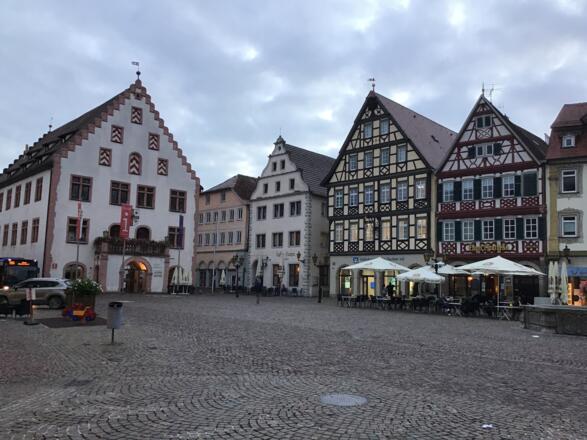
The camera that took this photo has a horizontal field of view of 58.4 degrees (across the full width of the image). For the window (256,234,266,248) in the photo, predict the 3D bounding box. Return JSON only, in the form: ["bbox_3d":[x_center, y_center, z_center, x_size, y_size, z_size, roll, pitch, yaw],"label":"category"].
[{"bbox_3d":[-3.312,2.259,55.148,0.200,1.423,1.540,7,-8,-39],"label":"window"}]

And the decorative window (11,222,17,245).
[{"bbox_3d":[-26.759,1.204,50.467,0.200,2.162,1.402,8,-8,-43],"label":"decorative window"}]

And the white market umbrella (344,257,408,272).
[{"bbox_3d":[5.512,4.023,33.377,3.650,3.406,3.650,8,-9,-43],"label":"white market umbrella"}]

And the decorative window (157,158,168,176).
[{"bbox_3d":[-14.259,-5.710,57.232,1.241,1.766,0.200,7,-9,-42],"label":"decorative window"}]

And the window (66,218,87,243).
[{"bbox_3d":[-20.780,1.024,50.599,1.857,2.160,0.250,7,-9,-42],"label":"window"}]

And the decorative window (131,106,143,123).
[{"bbox_3d":[-16.596,-11.043,55.576,1.161,1.646,0.200,7,-9,-42],"label":"decorative window"}]

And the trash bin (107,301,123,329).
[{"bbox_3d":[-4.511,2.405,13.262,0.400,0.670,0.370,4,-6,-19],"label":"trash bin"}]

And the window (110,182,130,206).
[{"bbox_3d":[-17.696,-2.698,53.803,1.878,2.428,0.250,7,-9,-42],"label":"window"}]

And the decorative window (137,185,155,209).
[{"bbox_3d":[-15.238,-2.347,54.174,2.009,2.409,0.250,8,-9,-42],"label":"decorative window"}]

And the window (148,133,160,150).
[{"bbox_3d":[-15.015,-8.476,56.795,1.218,1.715,0.200,7,-9,-42],"label":"window"}]

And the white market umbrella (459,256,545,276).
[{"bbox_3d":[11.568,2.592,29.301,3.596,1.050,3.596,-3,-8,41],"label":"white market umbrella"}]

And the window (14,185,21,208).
[{"bbox_3d":[-28.980,-2.465,55.444,0.250,2.410,1.803,8,-9,-42],"label":"window"}]

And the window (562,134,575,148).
[{"bbox_3d":[18.743,-5.347,35.826,0.720,0.860,0.300,-5,-9,42],"label":"window"}]

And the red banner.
[{"bbox_3d":[-13.186,0.118,41.500,0.930,2.650,0.080,5,-7,-30],"label":"red banner"}]

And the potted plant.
[{"bbox_3d":[-10.050,3.532,25.153,1.600,1.380,1.450,4,-6,-17],"label":"potted plant"}]

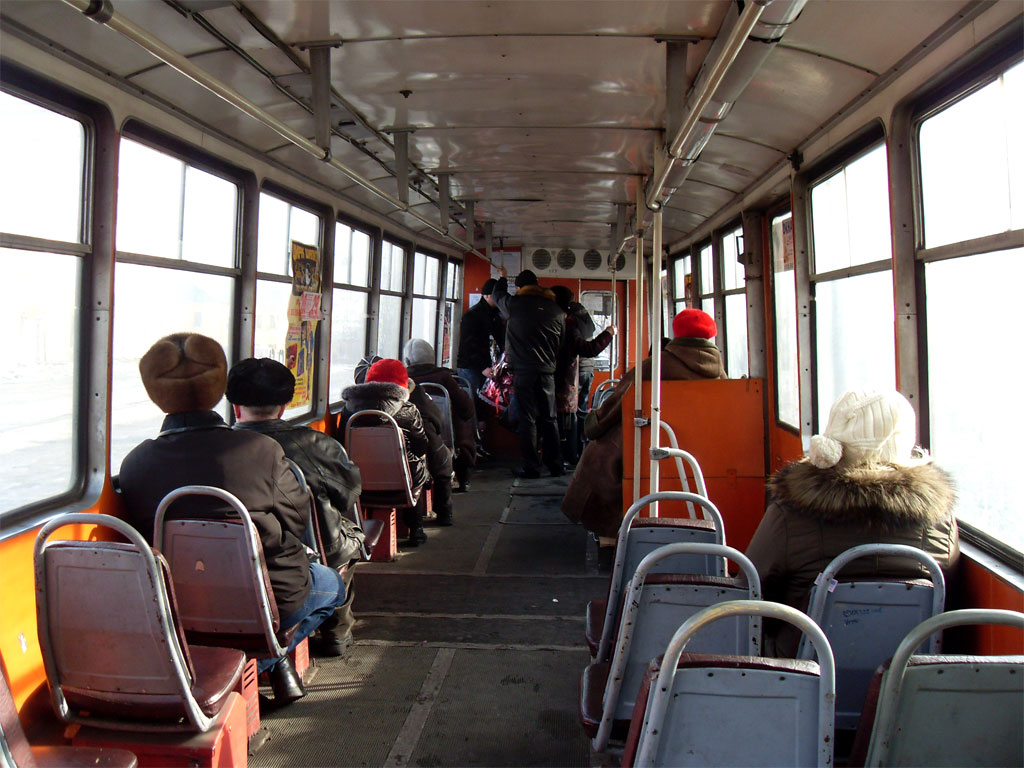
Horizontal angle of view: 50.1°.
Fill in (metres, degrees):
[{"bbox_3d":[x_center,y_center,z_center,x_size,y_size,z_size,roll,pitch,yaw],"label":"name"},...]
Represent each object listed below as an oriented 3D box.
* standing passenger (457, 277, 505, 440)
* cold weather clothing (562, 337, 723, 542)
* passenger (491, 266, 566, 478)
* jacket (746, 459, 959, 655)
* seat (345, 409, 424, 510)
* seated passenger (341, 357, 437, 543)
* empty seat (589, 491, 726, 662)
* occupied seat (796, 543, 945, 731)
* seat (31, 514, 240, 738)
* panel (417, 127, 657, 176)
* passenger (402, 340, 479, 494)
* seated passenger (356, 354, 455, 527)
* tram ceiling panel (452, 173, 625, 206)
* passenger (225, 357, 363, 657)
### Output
[{"bbox_3d":[-0.324,-0.171,10.551,0.460,1.710,0.500,-1,4,-16],"label":"standing passenger"},{"bbox_3d":[0.739,0.289,6.143,0.800,1.100,0.520,3,5,44],"label":"cold weather clothing"},{"bbox_3d":[0.143,-0.102,9.375,0.640,1.780,0.450,0,3,-8],"label":"passenger"},{"bbox_3d":[0.889,0.527,2.955,0.530,0.640,0.440,0,3,4],"label":"jacket"},{"bbox_3d":[-0.719,0.393,6.076,0.400,0.540,0.490,0,3,4],"label":"seat"},{"bbox_3d":[-0.725,0.398,6.675,0.520,1.150,0.720,0,3,4],"label":"seated passenger"},{"bbox_3d":[0.475,0.629,3.610,0.420,0.600,0.500,0,3,4],"label":"empty seat"},{"bbox_3d":[0.912,0.679,2.922,0.410,0.600,0.500,0,3,4],"label":"occupied seat"},{"bbox_3d":[-0.938,0.580,2.859,0.400,0.545,0.490,0,3,4],"label":"seat"},{"bbox_3d":[0.147,-1.111,5.340,1.110,0.050,1.410,0,3,4],"label":"panel"},{"bbox_3d":[-0.577,0.232,8.985,0.570,1.220,0.720,0,3,4],"label":"passenger"},{"bbox_3d":[-0.660,0.373,6.849,0.580,1.130,0.680,0,3,4],"label":"seated passenger"},{"bbox_3d":[0.186,-1.188,6.724,1.060,0.060,1.400,0,3,4],"label":"tram ceiling panel"},{"bbox_3d":[-0.860,0.491,4.249,0.570,1.200,0.700,0,3,4],"label":"passenger"}]

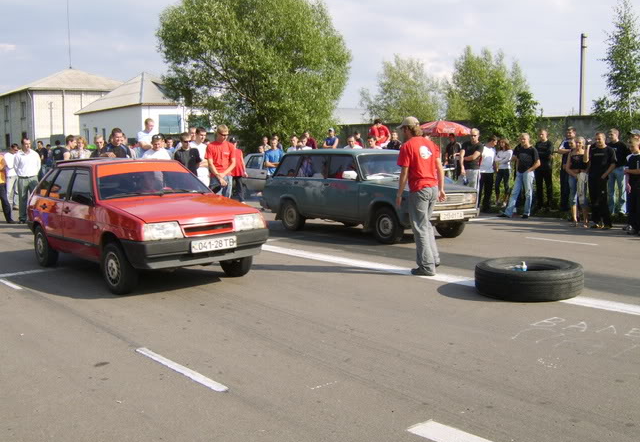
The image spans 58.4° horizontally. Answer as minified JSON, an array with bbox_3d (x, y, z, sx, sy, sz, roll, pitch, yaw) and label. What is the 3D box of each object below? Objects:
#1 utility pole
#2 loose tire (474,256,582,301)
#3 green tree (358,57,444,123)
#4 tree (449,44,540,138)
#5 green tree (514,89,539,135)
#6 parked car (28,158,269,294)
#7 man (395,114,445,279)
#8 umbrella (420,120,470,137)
[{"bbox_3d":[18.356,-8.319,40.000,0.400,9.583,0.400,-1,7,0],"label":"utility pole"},{"bbox_3d":[2.137,0.580,5.879,1.050,0.245,1.050,-1,7,0],"label":"loose tire"},{"bbox_3d":[3.697,-4.591,26.000,3.900,5.856,3.700,-1,7,0],"label":"green tree"},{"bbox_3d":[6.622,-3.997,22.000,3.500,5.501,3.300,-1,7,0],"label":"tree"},{"bbox_3d":[6.517,-2.454,18.000,1.000,3.357,1.000,-1,7,0],"label":"green tree"},{"bbox_3d":[-2.385,-0.090,7.270,1.650,1.400,4.000,-7,9,-41],"label":"parked car"},{"bbox_3d":[1.219,-0.289,6.780,0.560,1.800,0.480,-4,7,-25],"label":"man"},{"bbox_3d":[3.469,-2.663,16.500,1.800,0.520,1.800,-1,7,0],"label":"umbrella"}]

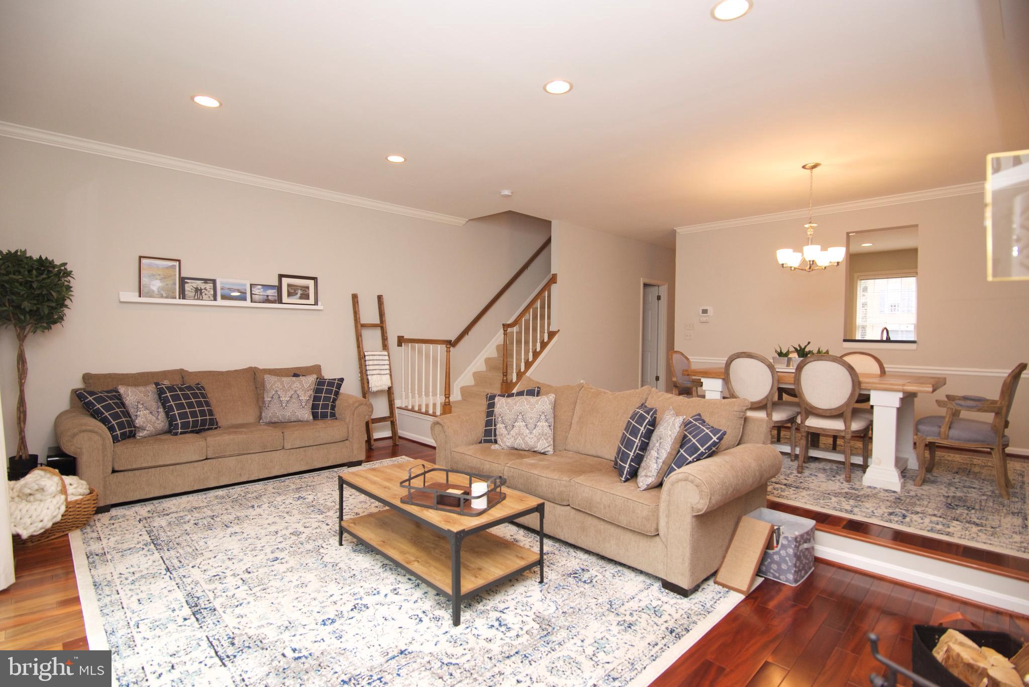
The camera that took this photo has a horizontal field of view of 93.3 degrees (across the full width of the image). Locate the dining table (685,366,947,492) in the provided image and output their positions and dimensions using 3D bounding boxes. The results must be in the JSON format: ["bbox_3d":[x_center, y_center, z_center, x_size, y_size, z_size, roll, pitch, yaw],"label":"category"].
[{"bbox_3d":[2.735,0.700,4.586,1.080,0.815,1.930,-1,2,-45],"label":"dining table"}]

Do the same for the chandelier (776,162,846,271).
[{"bbox_3d":[2.745,-1.152,4.504,0.550,0.968,0.550,0,2,-43],"label":"chandelier"}]

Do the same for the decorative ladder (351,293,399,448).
[{"bbox_3d":[-1.684,0.318,5.868,0.400,1.850,0.090,-2,-7,-45],"label":"decorative ladder"}]

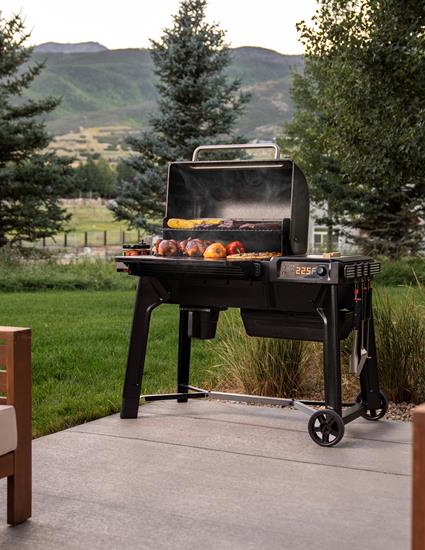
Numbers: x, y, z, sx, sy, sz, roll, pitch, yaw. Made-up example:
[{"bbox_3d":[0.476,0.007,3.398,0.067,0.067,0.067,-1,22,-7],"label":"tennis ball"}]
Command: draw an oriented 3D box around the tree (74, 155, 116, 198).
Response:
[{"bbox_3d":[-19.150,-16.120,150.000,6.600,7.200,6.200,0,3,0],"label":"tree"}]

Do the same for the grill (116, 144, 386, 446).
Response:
[{"bbox_3d":[0.201,0.054,4.908,1.303,1.483,0.768,2,4,29],"label":"grill"}]

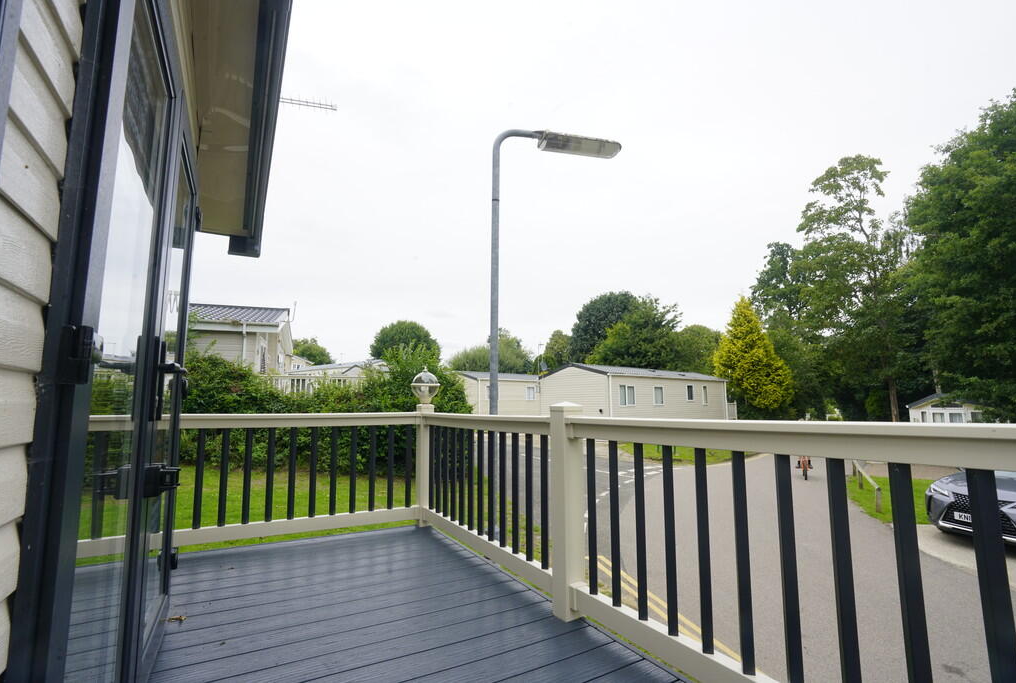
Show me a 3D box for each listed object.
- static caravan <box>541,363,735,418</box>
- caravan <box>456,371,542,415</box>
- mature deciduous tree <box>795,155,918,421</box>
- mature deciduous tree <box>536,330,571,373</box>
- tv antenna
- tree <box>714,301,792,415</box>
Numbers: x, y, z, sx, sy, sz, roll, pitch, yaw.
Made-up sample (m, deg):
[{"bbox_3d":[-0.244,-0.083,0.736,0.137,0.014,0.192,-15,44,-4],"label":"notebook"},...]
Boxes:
[{"bbox_3d":[6.378,2.898,22.846,9.200,3.130,3.850,6,-10,-37],"label":"static caravan"},{"bbox_3d":[0.946,3.540,28.612,9.200,3.140,3.850,6,-10,-37],"label":"caravan"},{"bbox_3d":[18.093,-2.283,25.050,6.200,15.800,6.200,-6,-10,36],"label":"mature deciduous tree"},{"bbox_3d":[4.800,3.283,48.004,5.500,9.070,5.500,-1,-8,6],"label":"mature deciduous tree"},{"bbox_3d":[-2.560,-2.916,5.916,0.950,0.220,0.120,2,-8,-13],"label":"tv antenna"},{"bbox_3d":[13.360,1.330,26.367,4.000,7.600,4.000,-4,-9,27],"label":"tree"}]

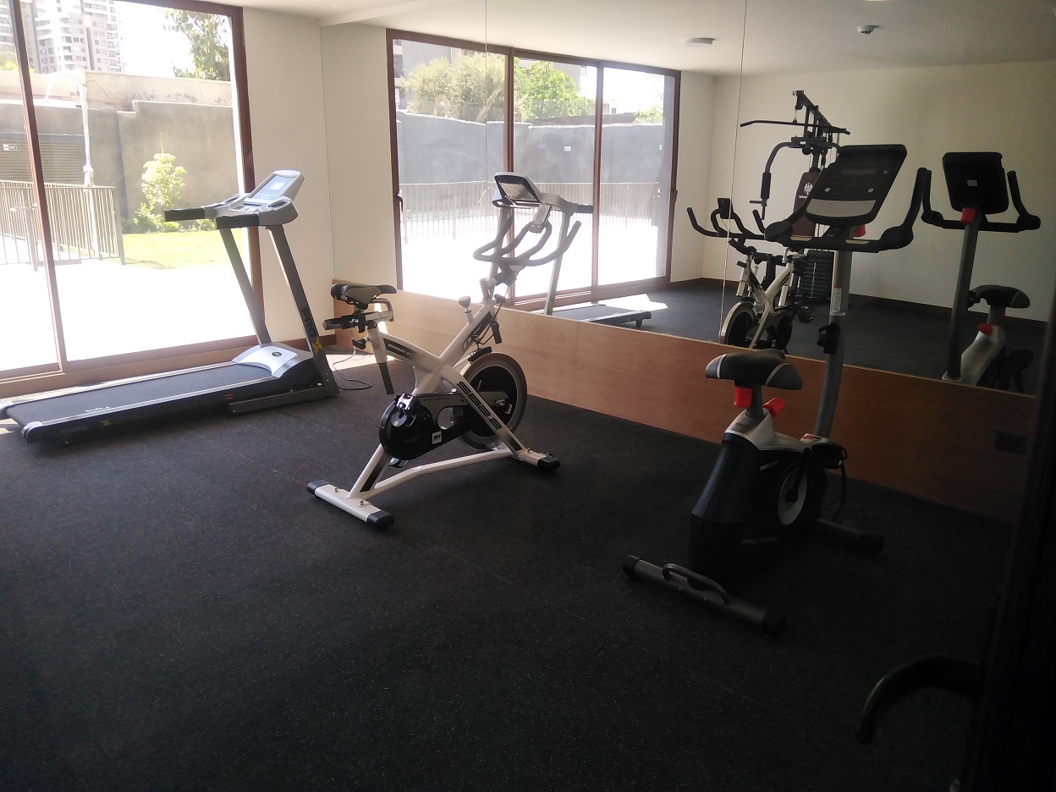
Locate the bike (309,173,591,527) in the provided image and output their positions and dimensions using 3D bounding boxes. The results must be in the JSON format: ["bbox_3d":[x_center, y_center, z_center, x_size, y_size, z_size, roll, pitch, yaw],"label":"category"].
[{"bbox_3d":[-0.336,-0.215,3.406,0.557,1.235,1.171,15,20,43],"label":"bike"}]

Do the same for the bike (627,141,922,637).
[{"bbox_3d":[0.880,-0.109,2.660,1.024,1.434,0.557,-14,20,-43],"label":"bike"}]

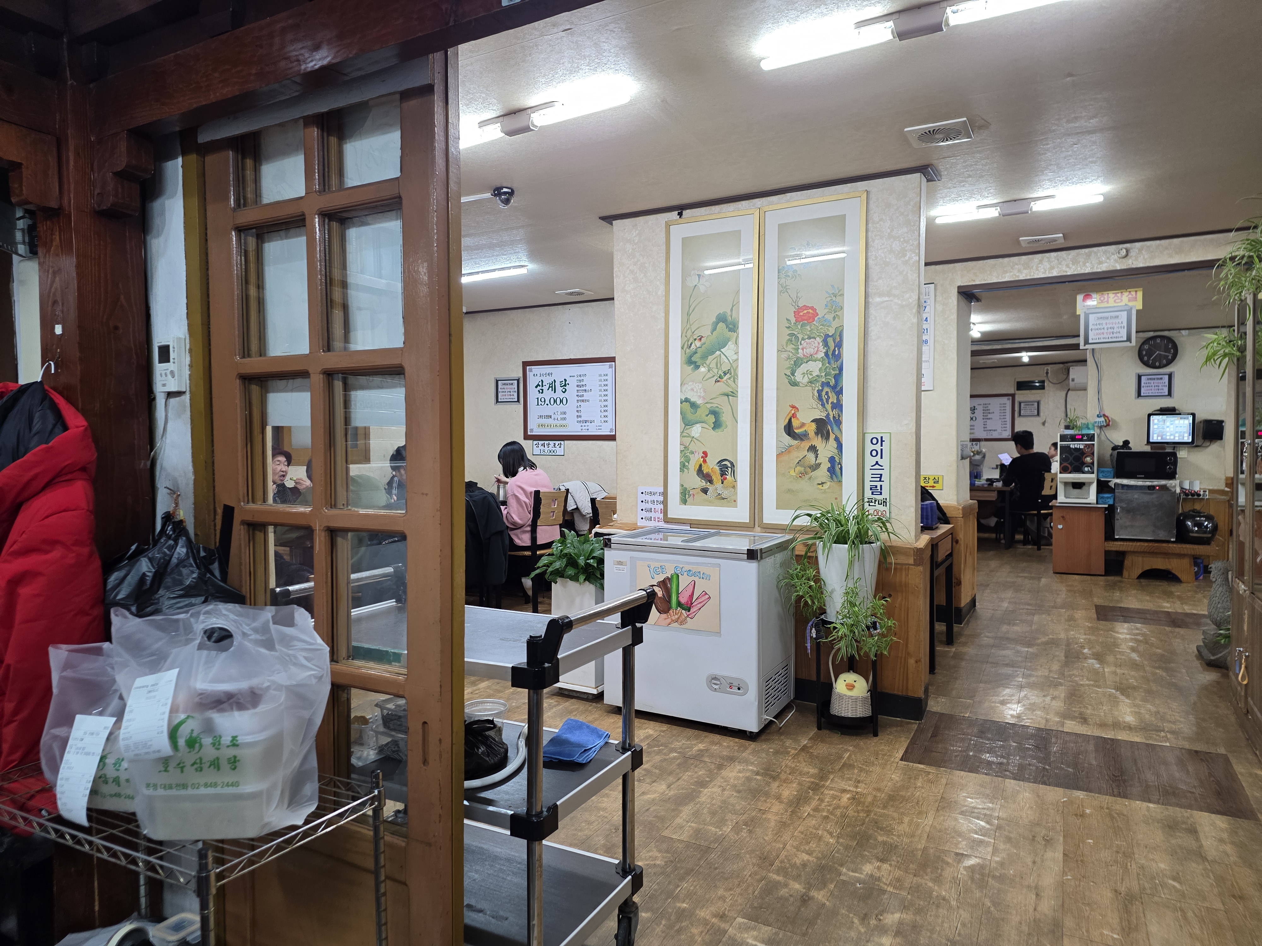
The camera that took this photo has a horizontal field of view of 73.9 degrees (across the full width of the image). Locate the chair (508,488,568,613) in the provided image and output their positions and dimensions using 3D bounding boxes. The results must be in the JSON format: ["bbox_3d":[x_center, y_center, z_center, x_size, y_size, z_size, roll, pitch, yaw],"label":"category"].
[{"bbox_3d":[-0.786,0.546,6.080,0.490,0.890,0.430,1,2,28],"label":"chair"}]

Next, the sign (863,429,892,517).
[{"bbox_3d":[1.125,0.013,3.836,0.120,0.390,0.010,1,2,28],"label":"sign"}]

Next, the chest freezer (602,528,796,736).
[{"bbox_3d":[0.313,0.676,3.755,0.722,0.772,0.480,1,2,29],"label":"chest freezer"}]

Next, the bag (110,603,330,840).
[{"bbox_3d":[-0.655,0.381,1.355,0.290,0.327,0.175,0,2,-2],"label":"bag"}]

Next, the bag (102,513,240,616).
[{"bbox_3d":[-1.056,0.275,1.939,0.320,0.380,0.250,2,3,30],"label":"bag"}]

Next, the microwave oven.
[{"bbox_3d":[4.813,-0.075,7.837,0.470,0.255,0.350,1,3,28],"label":"microwave oven"}]

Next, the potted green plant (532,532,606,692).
[{"bbox_3d":[-0.292,0.667,4.100,0.380,0.770,0.370,1,2,28],"label":"potted green plant"}]

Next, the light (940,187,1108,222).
[{"bbox_3d":[1.934,-1.331,4.208,0.770,0.100,0.120,1,2,28],"label":"light"}]

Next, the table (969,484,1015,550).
[{"bbox_3d":[4.355,0.491,10.368,0.720,0.725,1.200,2,3,30],"label":"table"}]

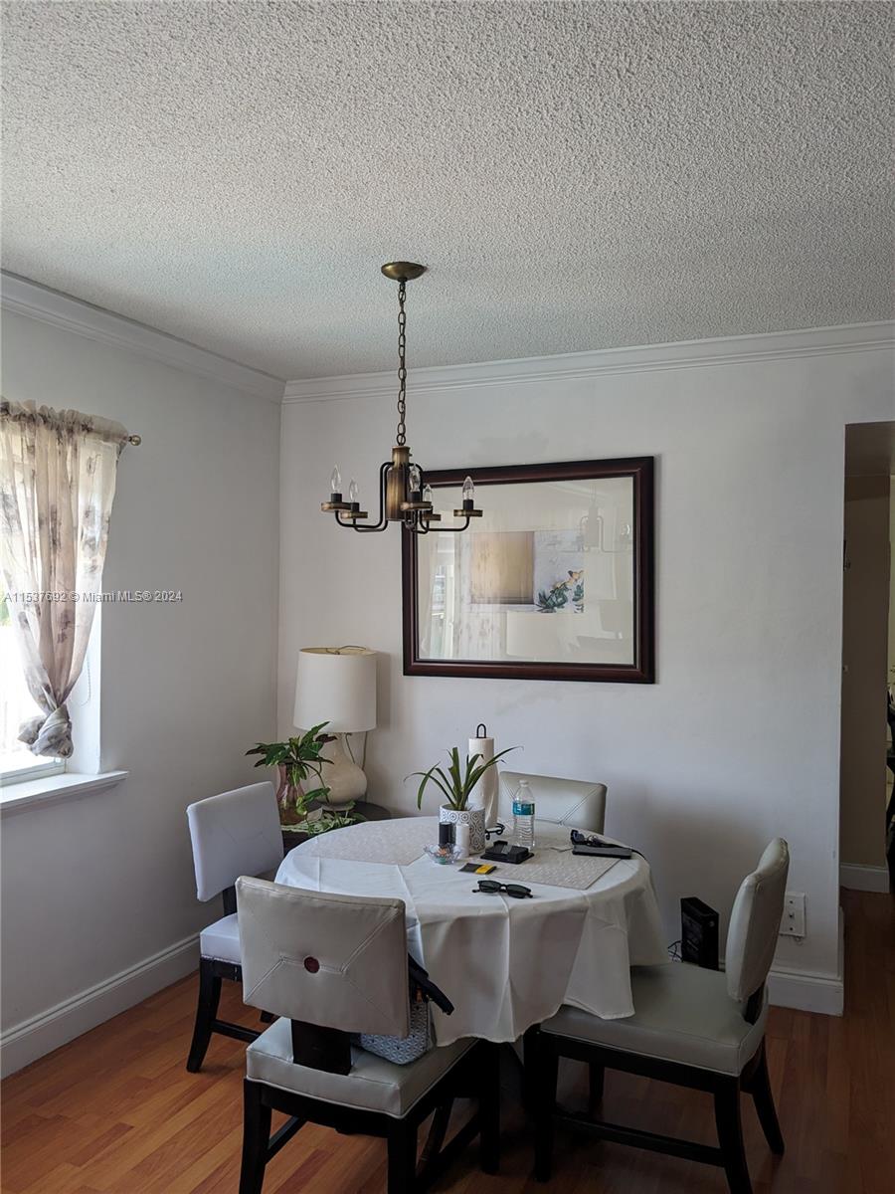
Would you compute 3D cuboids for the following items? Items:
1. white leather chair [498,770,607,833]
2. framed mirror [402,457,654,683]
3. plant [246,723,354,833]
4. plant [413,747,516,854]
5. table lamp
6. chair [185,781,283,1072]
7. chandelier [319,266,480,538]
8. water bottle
[{"bbox_3d":[0.233,1.069,3.087,0.450,0.840,0.600,0,0,30],"label":"white leather chair"},{"bbox_3d":[0.303,-0.102,3.787,1.076,0.878,0.040,0,0,24],"label":"framed mirror"},{"bbox_3d":[-0.594,0.686,3.646,0.380,0.378,0.360,0,0,24],"label":"plant"},{"bbox_3d":[0.044,0.584,2.682,0.320,0.300,0.290,0,0,24],"label":"plant"},{"bbox_3d":[-0.467,0.545,3.869,0.339,0.663,0.339,0,0,0],"label":"table lamp"},{"bbox_3d":[-0.458,1.063,2.949,0.590,0.840,0.455,0,0,24],"label":"chair"},{"bbox_3d":[-0.129,-0.575,2.699,0.480,0.780,0.480,0,0,0],"label":"chandelier"},{"bbox_3d":[0.223,0.633,2.715,0.065,0.204,0.065,0,0,0],"label":"water bottle"}]

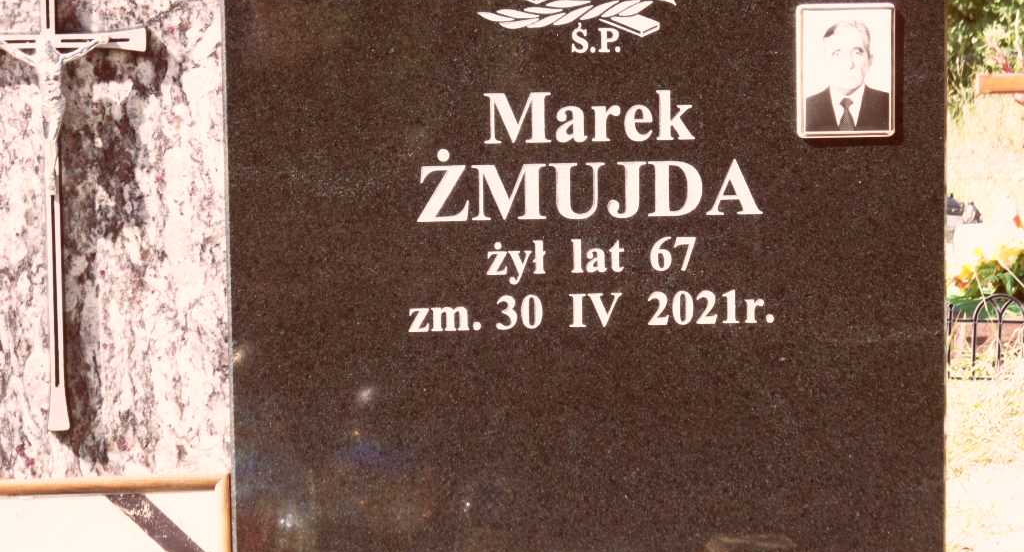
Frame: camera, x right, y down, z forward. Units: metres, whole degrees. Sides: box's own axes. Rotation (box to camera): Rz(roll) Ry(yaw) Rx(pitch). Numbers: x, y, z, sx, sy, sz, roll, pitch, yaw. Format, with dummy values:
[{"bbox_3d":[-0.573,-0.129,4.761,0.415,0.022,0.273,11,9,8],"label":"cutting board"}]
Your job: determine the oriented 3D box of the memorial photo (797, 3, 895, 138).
[{"bbox_3d":[0.303,-0.187,2.699,0.091,0.122,0.010,-1,6,-6],"label":"memorial photo"}]

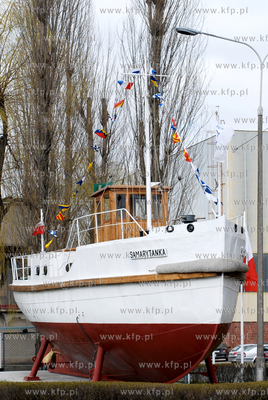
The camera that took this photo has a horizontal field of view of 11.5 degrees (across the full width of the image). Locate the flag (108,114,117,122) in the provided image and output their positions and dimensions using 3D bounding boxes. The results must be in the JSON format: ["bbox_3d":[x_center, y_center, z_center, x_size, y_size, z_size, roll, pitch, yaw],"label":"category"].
[{"bbox_3d":[-0.540,-2.057,33.700,0.220,0.210,0.080,0,-5,0],"label":"flag"}]

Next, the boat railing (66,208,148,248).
[{"bbox_3d":[-0.817,0.817,37.600,0.400,0.850,4.700,3,-7,-28],"label":"boat railing"}]

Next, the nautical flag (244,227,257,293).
[{"bbox_3d":[4.136,2.077,47.000,0.600,2.300,0.350,-1,-6,11],"label":"nautical flag"}]

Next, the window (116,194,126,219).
[{"bbox_3d":[-0.384,0.215,41.000,0.320,0.750,0.060,3,-6,-20],"label":"window"}]

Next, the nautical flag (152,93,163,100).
[{"bbox_3d":[0.710,-3.091,40.000,0.300,0.230,0.100,0,-5,10],"label":"nautical flag"}]

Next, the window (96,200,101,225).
[{"bbox_3d":[-1.115,0.429,42.400,0.060,0.780,0.480,3,-6,-20],"label":"window"}]

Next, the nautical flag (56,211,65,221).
[{"bbox_3d":[-2.500,0.543,45.600,0.310,0.320,0.100,-1,-6,15],"label":"nautical flag"}]

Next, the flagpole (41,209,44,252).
[{"bbox_3d":[-3.152,1.061,46.000,0.070,1.500,0.070,-1,-5,0],"label":"flagpole"}]

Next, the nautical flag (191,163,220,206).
[{"bbox_3d":[1.949,-0.417,35.900,0.300,1.150,1.200,3,-6,-25],"label":"nautical flag"}]

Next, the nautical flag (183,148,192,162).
[{"bbox_3d":[1.527,-1.269,37.900,0.280,0.410,0.100,0,-5,10],"label":"nautical flag"}]

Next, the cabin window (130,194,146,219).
[{"bbox_3d":[0.141,0.191,39.300,0.530,0.720,0.060,2,-6,-21],"label":"cabin window"}]

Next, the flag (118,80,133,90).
[{"bbox_3d":[-0.235,-3.363,39.219,0.426,0.294,0.070,0,-6,9],"label":"flag"}]

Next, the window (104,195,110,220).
[{"bbox_3d":[-0.873,0.247,44.000,0.060,0.830,0.360,3,-7,-32],"label":"window"}]

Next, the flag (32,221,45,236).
[{"bbox_3d":[-3.326,0.992,46.500,0.420,0.520,0.180,0,-6,0],"label":"flag"}]

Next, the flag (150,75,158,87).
[{"bbox_3d":[0.598,-3.387,38.000,0.256,0.327,0.070,0,-6,9],"label":"flag"}]

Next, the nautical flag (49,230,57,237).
[{"bbox_3d":[-2.772,1.157,45.700,0.290,0.240,0.140,0,-6,0],"label":"nautical flag"}]

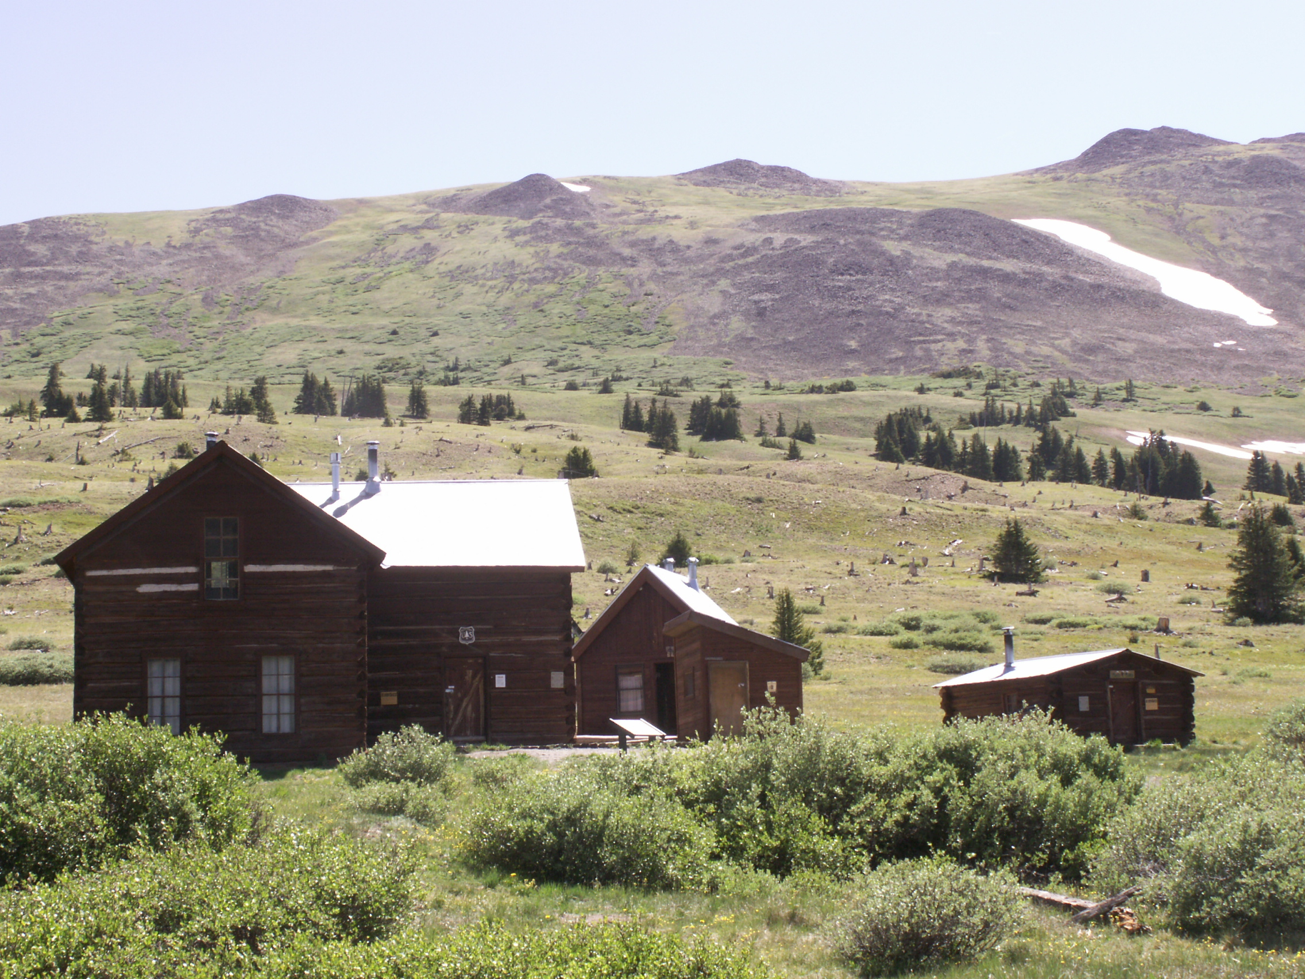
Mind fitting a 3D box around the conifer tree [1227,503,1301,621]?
[{"bbox_3d":[29.312,3.566,112.000,3.660,5.720,3.550,-2,-6,15],"label":"conifer tree"}]

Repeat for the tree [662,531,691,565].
[{"bbox_3d":[1.691,4.210,165.000,2.094,2.591,1.885,-2,-8,0],"label":"tree"}]

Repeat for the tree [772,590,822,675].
[{"bbox_3d":[5.884,5.801,95.000,2.050,3.605,1.742,-2,-8,0],"label":"tree"}]

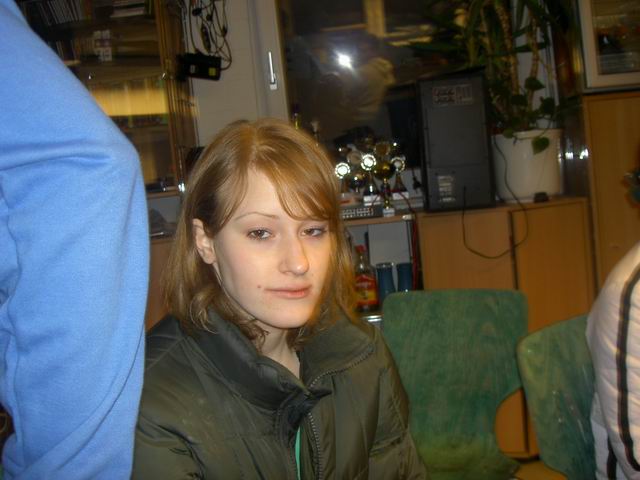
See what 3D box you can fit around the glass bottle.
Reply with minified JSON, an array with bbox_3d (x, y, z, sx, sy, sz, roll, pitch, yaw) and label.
[{"bbox_3d":[0.176,0.146,2.762,0.088,0.257,0.080,-5,6,5],"label":"glass bottle"}]

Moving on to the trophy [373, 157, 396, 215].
[{"bbox_3d":[0.239,-0.204,2.690,0.073,0.211,0.070,-5,6,5],"label":"trophy"}]

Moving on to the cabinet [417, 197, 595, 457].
[{"bbox_3d":[0.724,0.327,2.859,0.616,0.950,0.400,-5,6,5],"label":"cabinet"}]

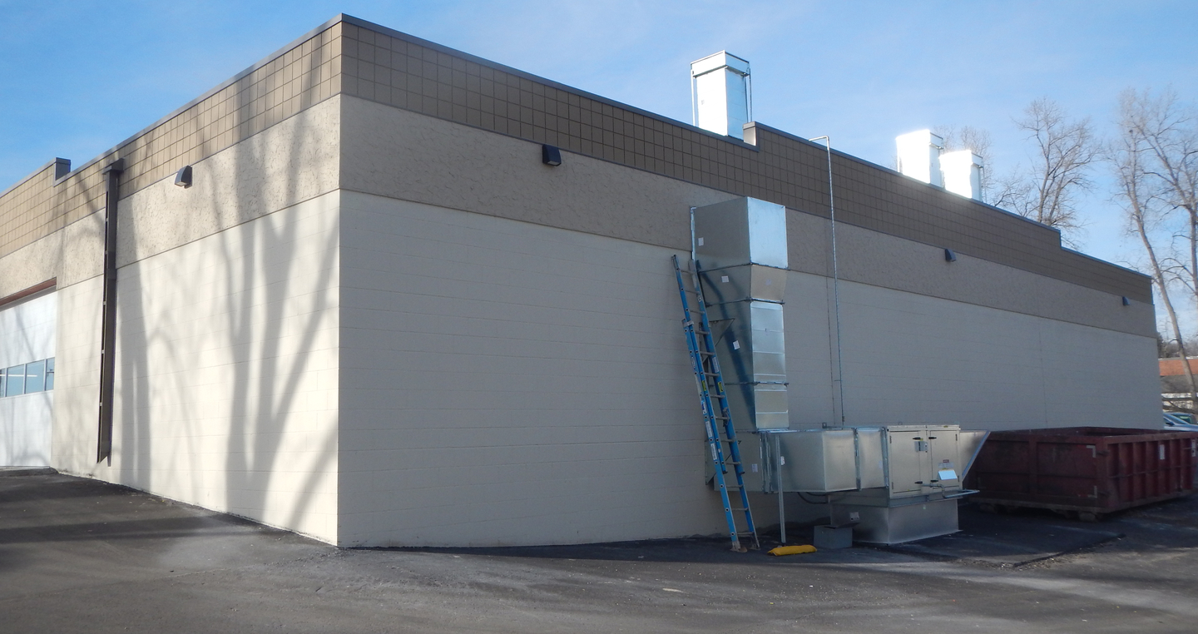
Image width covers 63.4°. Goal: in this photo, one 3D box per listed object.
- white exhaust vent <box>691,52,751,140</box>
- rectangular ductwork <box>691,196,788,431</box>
[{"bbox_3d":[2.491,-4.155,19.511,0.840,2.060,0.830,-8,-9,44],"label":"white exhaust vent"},{"bbox_3d":[2.048,0.007,13.672,0.935,3.160,0.950,-8,-9,44],"label":"rectangular ductwork"}]

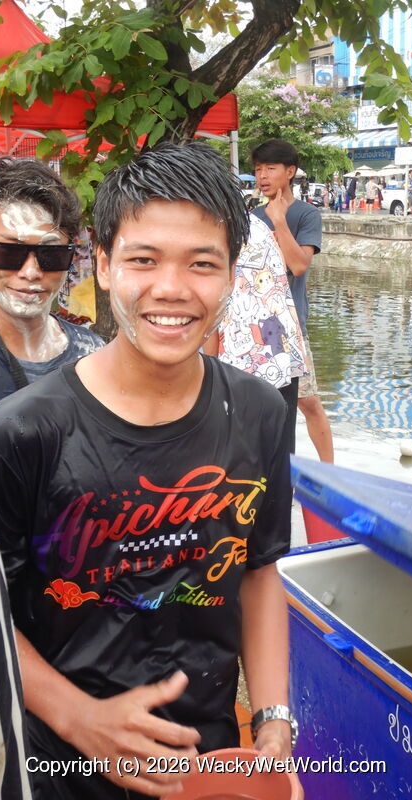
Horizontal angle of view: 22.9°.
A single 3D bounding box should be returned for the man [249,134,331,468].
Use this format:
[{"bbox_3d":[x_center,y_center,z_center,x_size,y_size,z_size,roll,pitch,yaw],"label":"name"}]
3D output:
[{"bbox_3d":[0.366,-0.308,4.585,0.470,1.690,0.370,9,14,38],"label":"man"}]

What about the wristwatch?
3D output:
[{"bbox_3d":[0.092,0.437,1.340,0.062,0.060,0.036,0,49,-7],"label":"wristwatch"}]

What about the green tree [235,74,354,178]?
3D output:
[{"bbox_3d":[4.152,-12.892,51.682,6.800,7.000,6.500,0,11,0],"label":"green tree"}]

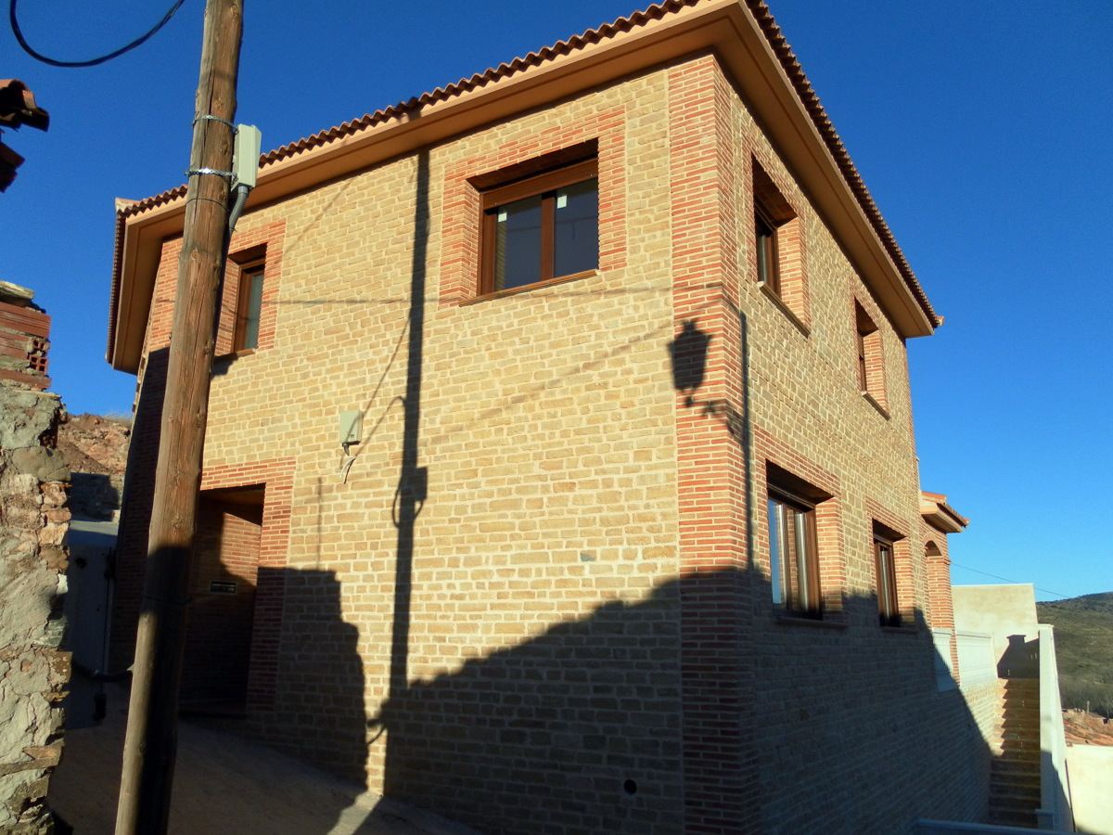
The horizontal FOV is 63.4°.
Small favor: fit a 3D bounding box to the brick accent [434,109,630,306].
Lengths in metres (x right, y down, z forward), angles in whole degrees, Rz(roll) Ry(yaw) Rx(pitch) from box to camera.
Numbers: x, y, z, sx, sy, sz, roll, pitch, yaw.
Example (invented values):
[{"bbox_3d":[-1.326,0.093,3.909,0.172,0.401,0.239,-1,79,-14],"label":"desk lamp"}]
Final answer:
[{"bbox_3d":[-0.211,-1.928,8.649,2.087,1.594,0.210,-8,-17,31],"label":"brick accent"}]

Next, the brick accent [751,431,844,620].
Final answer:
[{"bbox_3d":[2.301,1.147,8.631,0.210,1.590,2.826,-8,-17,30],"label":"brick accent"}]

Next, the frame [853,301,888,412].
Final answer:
[{"bbox_3d":[4.212,-0.810,12.366,0.210,1.285,1.441,-8,-17,30],"label":"frame"}]

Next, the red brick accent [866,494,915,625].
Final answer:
[{"bbox_3d":[4.380,2.007,11.982,0.210,1.534,2.677,-8,-17,30],"label":"red brick accent"}]

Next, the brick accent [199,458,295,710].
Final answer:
[{"bbox_3d":[-3.538,1.811,9.818,1.988,2.588,0.250,-8,-17,31],"label":"brick accent"}]

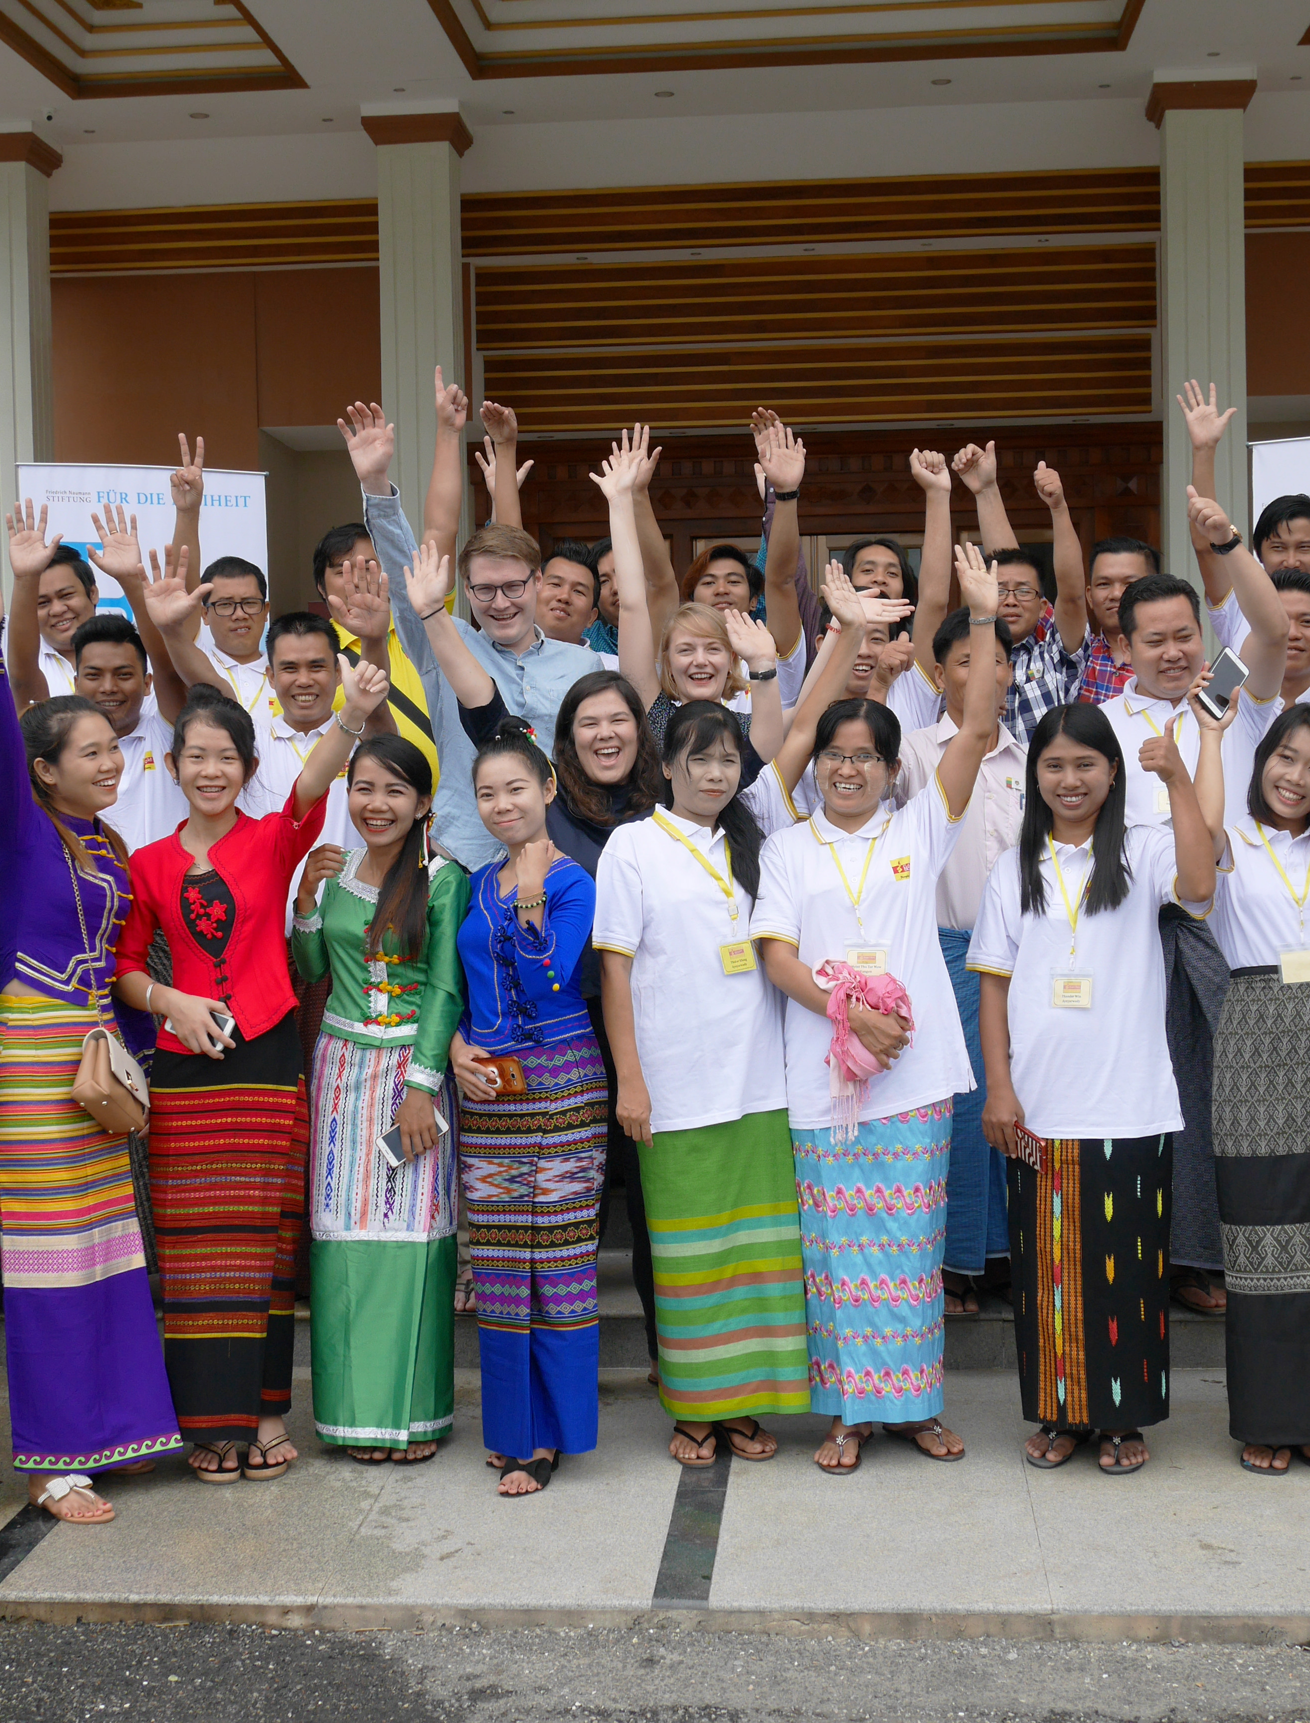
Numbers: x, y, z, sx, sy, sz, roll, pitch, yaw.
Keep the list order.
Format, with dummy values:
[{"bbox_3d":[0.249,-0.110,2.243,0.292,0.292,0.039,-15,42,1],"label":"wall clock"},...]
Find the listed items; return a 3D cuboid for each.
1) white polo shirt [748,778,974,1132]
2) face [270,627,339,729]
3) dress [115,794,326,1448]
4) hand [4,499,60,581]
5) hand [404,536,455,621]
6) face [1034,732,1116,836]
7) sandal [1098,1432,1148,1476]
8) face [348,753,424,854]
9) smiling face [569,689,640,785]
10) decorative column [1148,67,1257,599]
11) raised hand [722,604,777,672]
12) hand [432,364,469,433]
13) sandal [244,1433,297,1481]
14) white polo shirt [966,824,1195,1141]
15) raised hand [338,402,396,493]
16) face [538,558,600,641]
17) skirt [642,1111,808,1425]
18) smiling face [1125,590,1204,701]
[{"bbox_3d":[0.433,0.196,5.019,0.465,0.736,0.280,-1,2,3],"label":"white polo shirt"},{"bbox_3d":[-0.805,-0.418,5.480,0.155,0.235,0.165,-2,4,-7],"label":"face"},{"bbox_3d":[-0.898,0.515,4.930,0.430,1.340,0.300,-2,4,-7],"label":"dress"},{"bbox_3d":[-1.433,-0.739,5.500,0.125,0.190,0.055,-3,3,-9],"label":"hand"},{"bbox_3d":[-0.500,-0.624,5.280,0.115,0.185,0.055,-4,3,-6],"label":"hand"},{"bbox_3d":[0.851,-0.158,4.840,0.160,0.210,0.150,0,3,14],"label":"face"},{"bbox_3d":[0.951,1.193,4.880,0.095,0.060,0.245,0,4,10],"label":"sandal"},{"bbox_3d":[-0.555,-0.121,4.940,0.148,0.200,0.150,3,2,5],"label":"face"},{"bbox_3d":[-0.113,-0.274,5.280,0.155,0.210,0.150,-2,2,0],"label":"smiling face"},{"bbox_3d":[3.615,-2.617,15.673,0.660,4.950,0.660,-1,4,5],"label":"decorative column"},{"bbox_3d":[0.221,-0.508,5.500,0.092,0.155,0.065,-23,3,15],"label":"raised hand"},{"bbox_3d":[-0.531,-1.203,6.200,0.095,0.180,0.075,-4,4,-6],"label":"hand"},{"bbox_3d":[-0.802,1.207,4.930,0.097,0.065,0.245,-2,3,-11],"label":"sandal"},{"bbox_3d":[0.876,0.249,4.910,0.460,0.650,0.270,0,3,16],"label":"white polo shirt"},{"bbox_3d":[-0.657,-0.945,5.450,0.130,0.204,0.080,-1,2,-5],"label":"raised hand"},{"bbox_3d":[-0.220,-0.665,6.050,0.150,0.205,0.155,14,2,6],"label":"face"},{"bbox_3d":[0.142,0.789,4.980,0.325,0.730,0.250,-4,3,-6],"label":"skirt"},{"bbox_3d":[1.158,-0.488,5.420,0.168,0.235,0.165,-8,3,-1],"label":"smiling face"}]

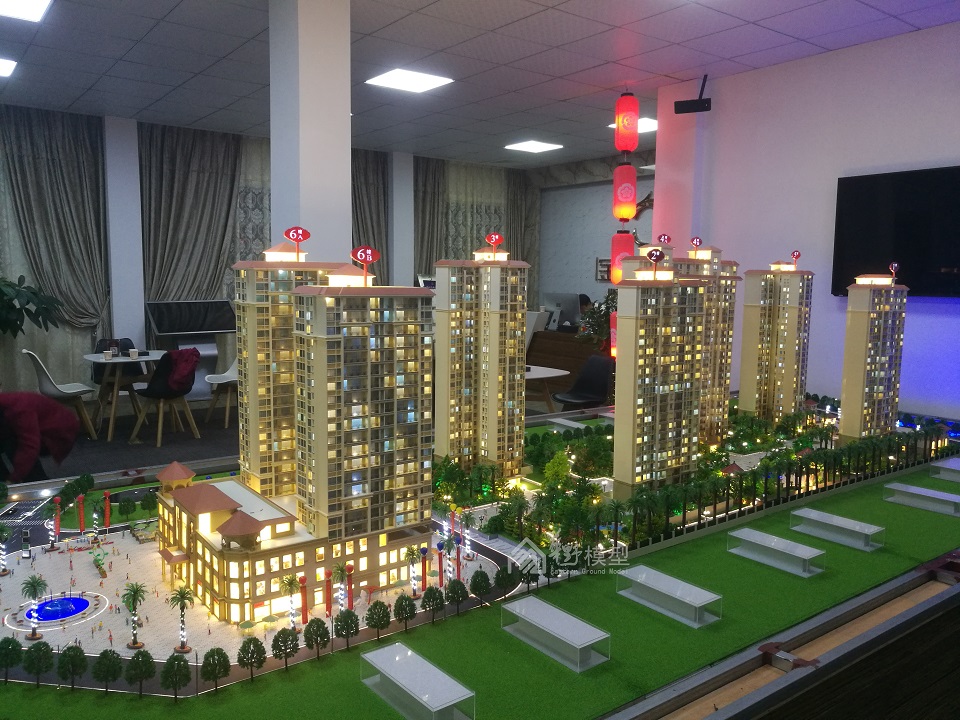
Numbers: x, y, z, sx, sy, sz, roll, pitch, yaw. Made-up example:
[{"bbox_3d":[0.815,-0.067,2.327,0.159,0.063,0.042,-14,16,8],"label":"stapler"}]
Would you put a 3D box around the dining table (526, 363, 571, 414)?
[{"bbox_3d":[0.301,0.465,6.687,0.800,0.745,0.800,-4,8,-37],"label":"dining table"}]

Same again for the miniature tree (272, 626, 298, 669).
[{"bbox_3d":[-0.450,0.669,1.731,0.064,0.102,0.064,-4,8,-37],"label":"miniature tree"}]

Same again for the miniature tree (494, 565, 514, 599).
[{"bbox_3d":[0.070,0.629,2.113,0.056,0.093,0.056,1,6,0],"label":"miniature tree"}]

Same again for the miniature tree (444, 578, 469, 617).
[{"bbox_3d":[-0.060,0.640,2.017,0.064,0.101,0.064,1,7,0],"label":"miniature tree"}]

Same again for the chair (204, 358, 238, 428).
[{"bbox_3d":[-2.508,0.248,7.708,0.530,0.820,0.480,-6,9,-44],"label":"chair"}]

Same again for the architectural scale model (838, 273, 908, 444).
[{"bbox_3d":[2.134,0.011,4.081,0.450,0.945,0.155,-4,8,-37],"label":"architectural scale model"}]

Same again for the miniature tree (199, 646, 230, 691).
[{"bbox_3d":[-0.581,0.683,1.645,0.060,0.102,0.060,-4,8,-37],"label":"miniature tree"}]

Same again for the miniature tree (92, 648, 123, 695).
[{"bbox_3d":[-0.830,0.691,1.664,0.063,0.107,0.063,-4,8,-37],"label":"miniature tree"}]

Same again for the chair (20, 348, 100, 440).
[{"bbox_3d":[-3.921,0.335,6.999,0.550,0.840,0.490,-4,8,-37],"label":"chair"}]

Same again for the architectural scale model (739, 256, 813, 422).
[{"bbox_3d":[1.826,-0.095,4.585,0.305,1.013,0.320,-4,8,-37],"label":"architectural scale model"}]

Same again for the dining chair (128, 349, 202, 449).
[{"bbox_3d":[-2.813,0.312,6.688,0.530,0.820,0.490,5,8,31],"label":"dining chair"}]

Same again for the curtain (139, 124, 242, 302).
[{"bbox_3d":[-3.342,-1.126,8.822,1.200,3.050,0.180,-4,8,-37],"label":"curtain"}]

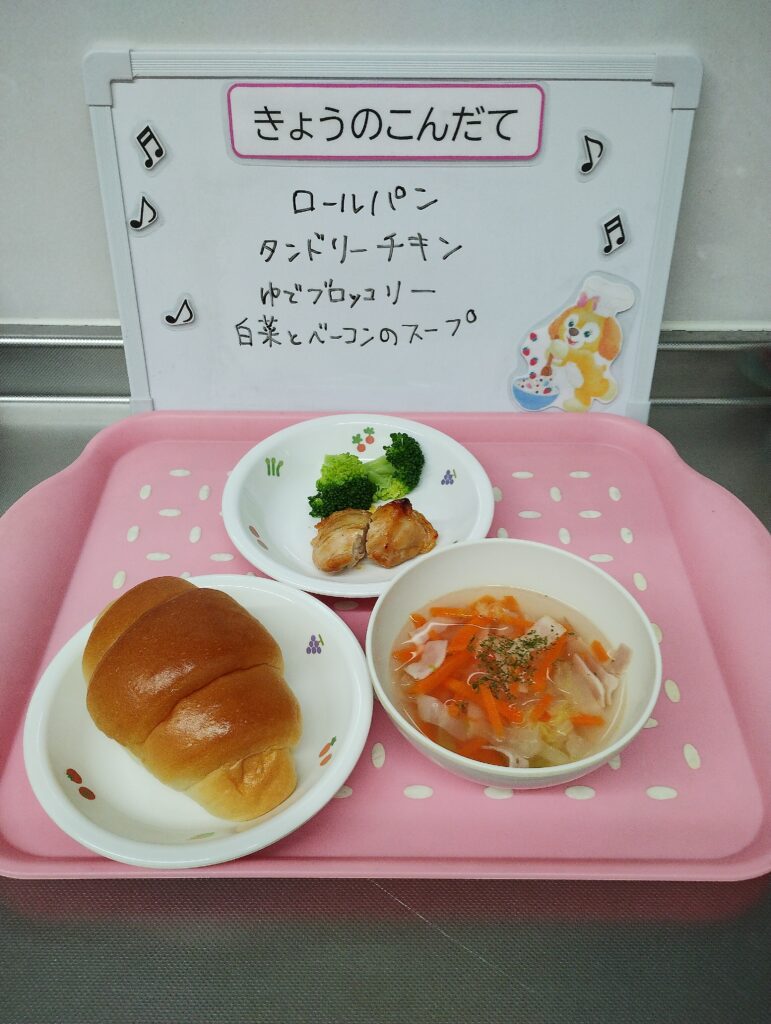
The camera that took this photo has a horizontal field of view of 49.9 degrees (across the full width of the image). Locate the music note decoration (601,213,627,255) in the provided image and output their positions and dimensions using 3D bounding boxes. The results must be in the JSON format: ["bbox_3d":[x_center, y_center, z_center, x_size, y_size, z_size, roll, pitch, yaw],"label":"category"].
[{"bbox_3d":[0.158,-0.192,0.572,0.016,0.026,0.003,-9,27,5],"label":"music note decoration"}]

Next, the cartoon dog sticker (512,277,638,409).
[{"bbox_3d":[0.136,-0.121,0.608,0.084,0.103,0.003,0,27,0],"label":"cartoon dog sticker"}]

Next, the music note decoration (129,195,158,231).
[{"bbox_3d":[-0.166,-0.204,0.567,0.019,0.024,0.003,7,27,-4],"label":"music note decoration"}]

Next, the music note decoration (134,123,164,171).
[{"bbox_3d":[-0.156,-0.241,0.548,0.017,0.024,0.003,-25,24,12],"label":"music note decoration"}]

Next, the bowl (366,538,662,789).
[{"bbox_3d":[0.065,0.087,0.441,0.147,0.059,0.147,0,43,0],"label":"bowl"}]

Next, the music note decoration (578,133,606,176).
[{"bbox_3d":[0.137,-0.237,0.549,0.017,0.026,0.003,-9,27,5],"label":"music note decoration"}]

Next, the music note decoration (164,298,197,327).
[{"bbox_3d":[-0.148,-0.143,0.598,0.019,0.023,0.003,23,25,-11],"label":"music note decoration"}]

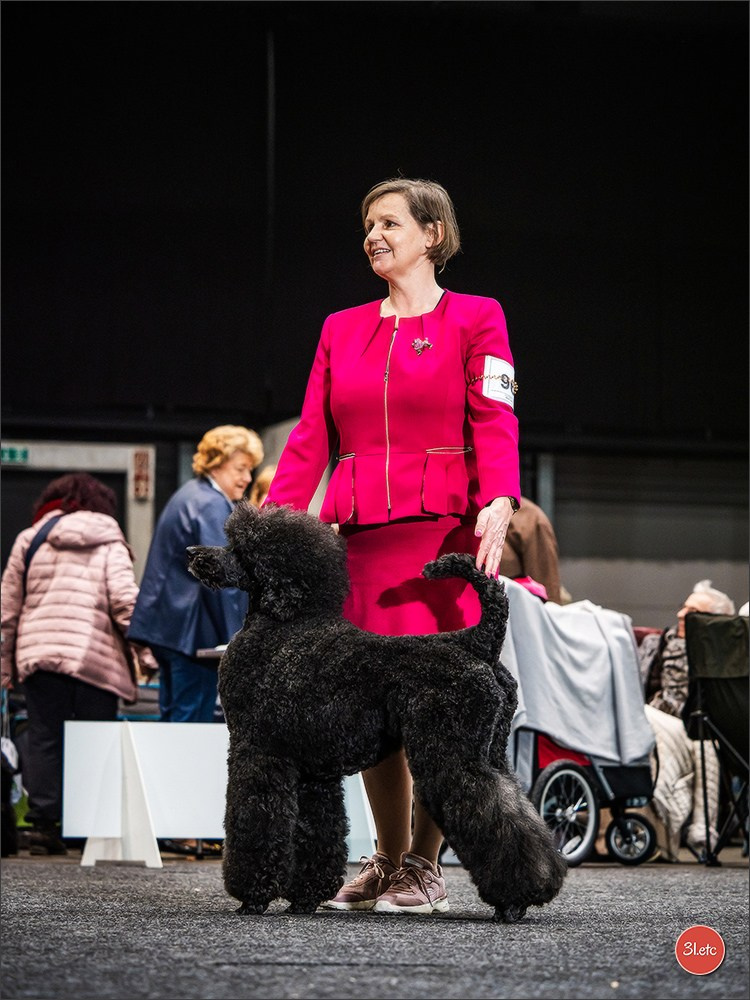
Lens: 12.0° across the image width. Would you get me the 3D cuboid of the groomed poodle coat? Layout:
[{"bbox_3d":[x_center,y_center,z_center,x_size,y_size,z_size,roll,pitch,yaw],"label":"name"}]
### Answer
[{"bbox_3d":[-0.005,0.472,8.110,0.870,0.935,0.300,-1,-4,20],"label":"groomed poodle coat"}]

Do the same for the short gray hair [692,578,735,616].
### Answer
[{"bbox_3d":[1.263,0.375,13.350,0.165,0.160,0.155,2,-4,-15],"label":"short gray hair"}]

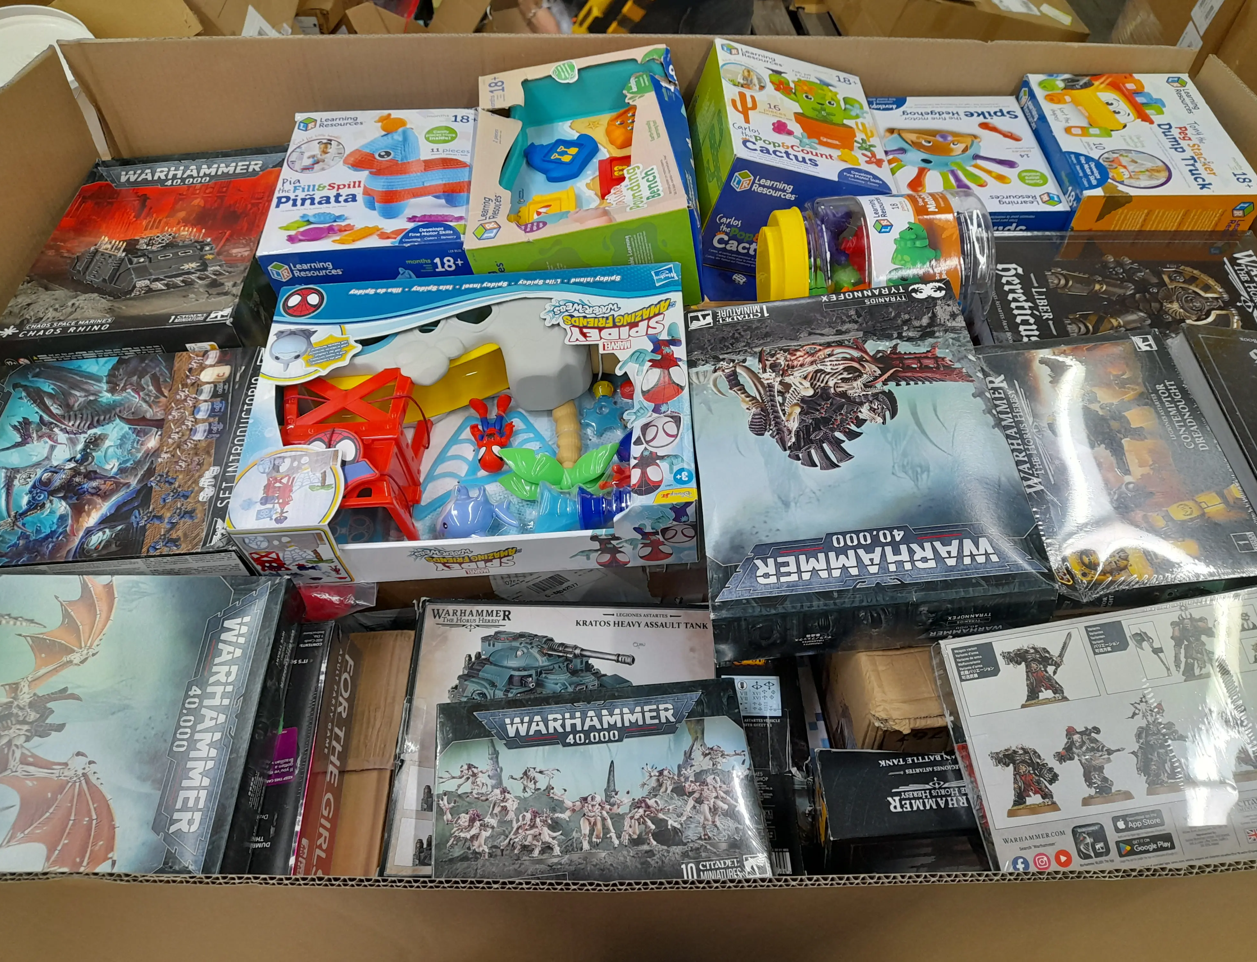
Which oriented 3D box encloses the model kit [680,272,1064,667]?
[{"bbox_3d":[0.158,-0.023,0.679,0.210,0.047,0.303,-6,48,7],"label":"model kit"}]

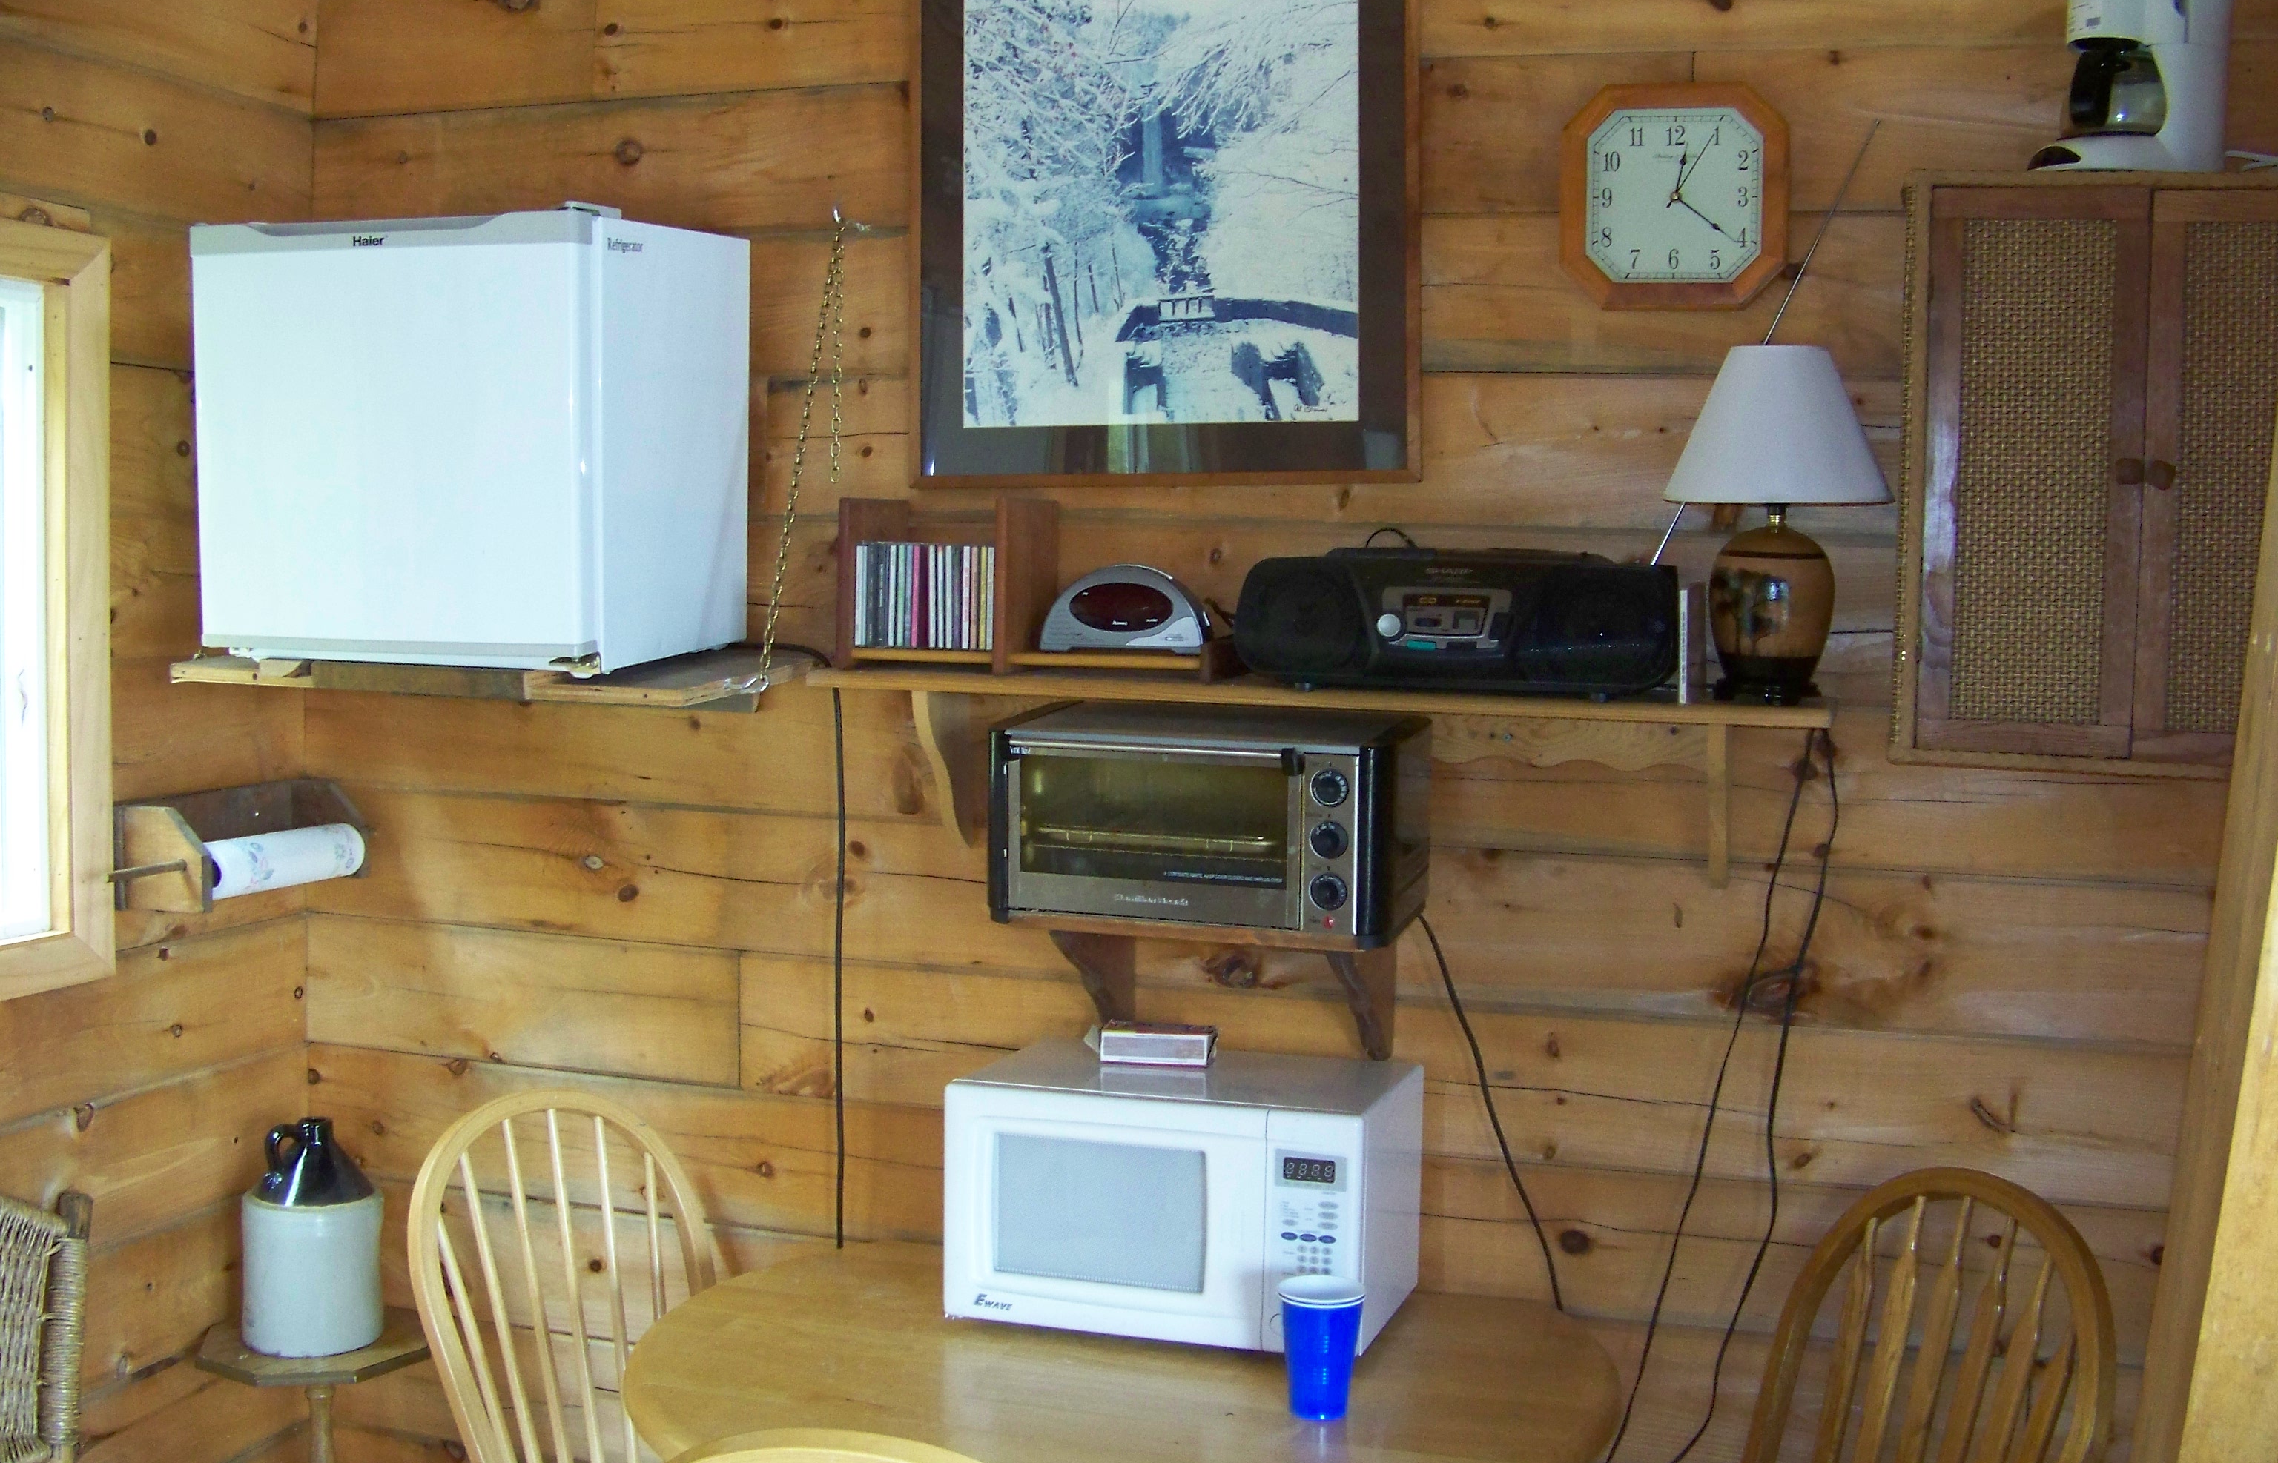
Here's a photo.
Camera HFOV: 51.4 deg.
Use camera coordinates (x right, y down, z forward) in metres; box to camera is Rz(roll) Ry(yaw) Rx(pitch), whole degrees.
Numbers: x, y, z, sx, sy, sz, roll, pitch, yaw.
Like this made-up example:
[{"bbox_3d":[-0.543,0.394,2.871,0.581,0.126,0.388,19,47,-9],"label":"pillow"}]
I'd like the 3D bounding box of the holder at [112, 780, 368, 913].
[{"bbox_3d":[-1.186,0.150,3.127,0.142,0.133,0.347,2,4,18],"label":"holder"}]

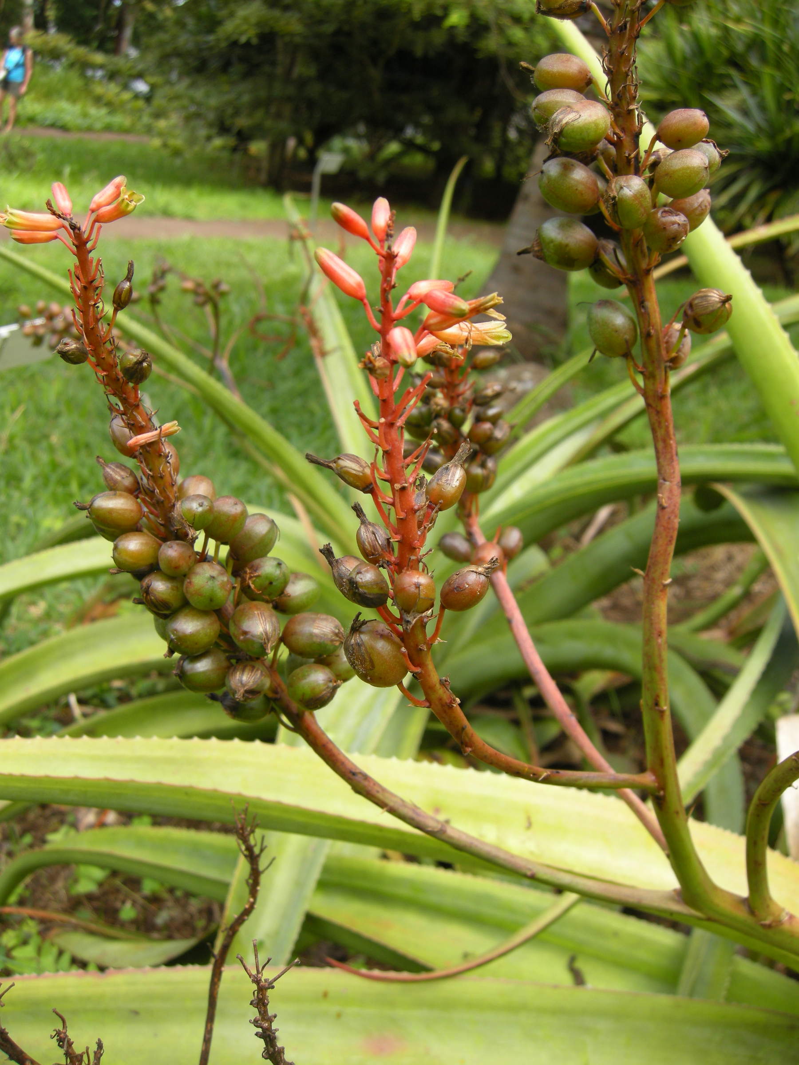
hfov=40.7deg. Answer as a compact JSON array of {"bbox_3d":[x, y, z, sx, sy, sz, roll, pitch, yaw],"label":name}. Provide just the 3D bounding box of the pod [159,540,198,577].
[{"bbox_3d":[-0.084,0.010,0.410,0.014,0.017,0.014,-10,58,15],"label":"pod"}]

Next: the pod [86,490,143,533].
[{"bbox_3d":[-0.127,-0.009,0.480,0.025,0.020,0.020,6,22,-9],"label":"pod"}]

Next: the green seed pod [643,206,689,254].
[{"bbox_3d":[0.106,-0.121,0.430,0.018,0.018,0.021,10,-19,-29],"label":"green seed pod"}]

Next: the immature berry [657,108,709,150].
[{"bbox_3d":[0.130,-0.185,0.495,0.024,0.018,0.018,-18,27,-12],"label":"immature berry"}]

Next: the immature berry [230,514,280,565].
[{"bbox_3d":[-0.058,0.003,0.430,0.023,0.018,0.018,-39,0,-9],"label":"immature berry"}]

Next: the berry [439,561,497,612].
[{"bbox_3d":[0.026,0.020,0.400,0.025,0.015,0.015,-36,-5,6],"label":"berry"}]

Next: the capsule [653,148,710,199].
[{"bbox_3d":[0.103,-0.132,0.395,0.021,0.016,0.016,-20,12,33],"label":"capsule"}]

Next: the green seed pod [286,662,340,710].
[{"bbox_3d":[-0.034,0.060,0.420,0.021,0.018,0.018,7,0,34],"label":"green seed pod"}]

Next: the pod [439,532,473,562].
[{"bbox_3d":[0.031,0.008,0.600,0.018,0.015,0.015,27,0,-12],"label":"pod"}]

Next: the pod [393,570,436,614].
[{"bbox_3d":[0.006,0.023,0.417,0.016,0.016,0.019,0,-12,0],"label":"pod"}]

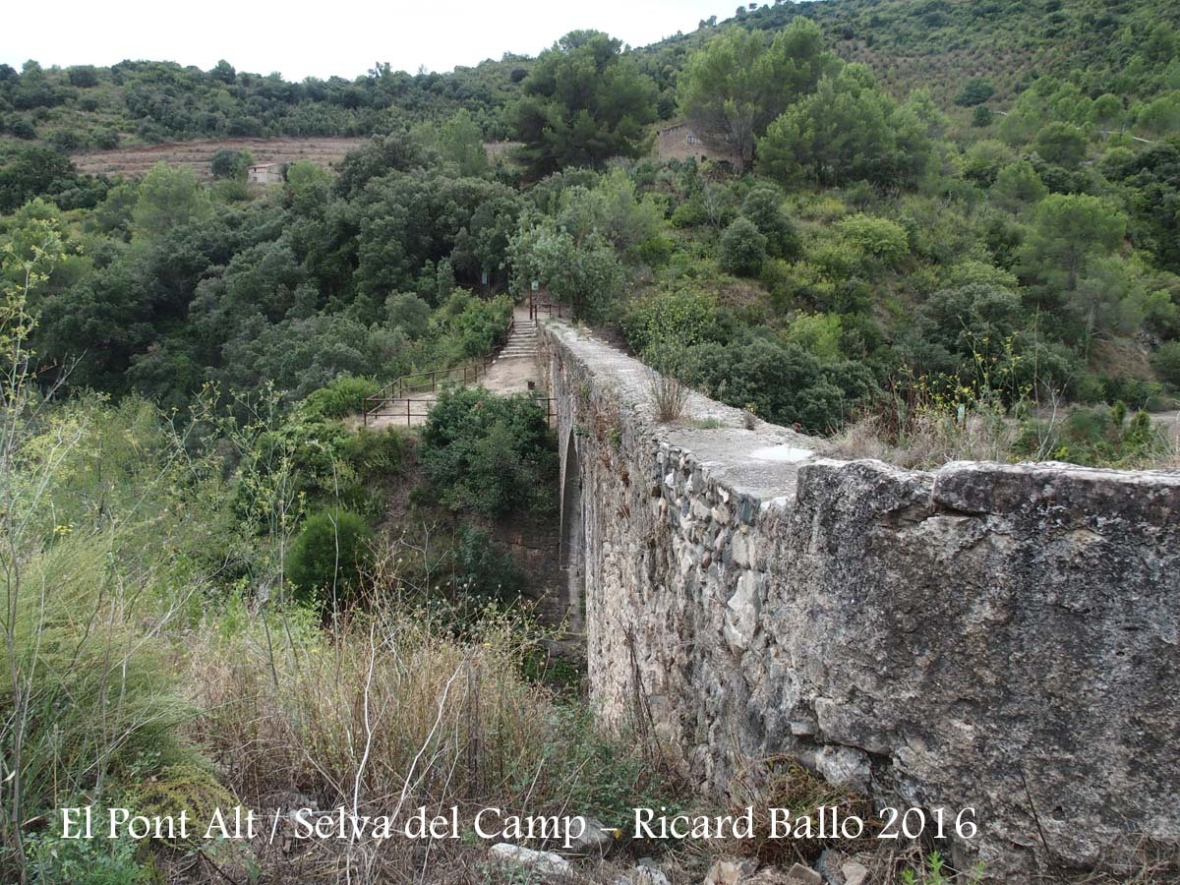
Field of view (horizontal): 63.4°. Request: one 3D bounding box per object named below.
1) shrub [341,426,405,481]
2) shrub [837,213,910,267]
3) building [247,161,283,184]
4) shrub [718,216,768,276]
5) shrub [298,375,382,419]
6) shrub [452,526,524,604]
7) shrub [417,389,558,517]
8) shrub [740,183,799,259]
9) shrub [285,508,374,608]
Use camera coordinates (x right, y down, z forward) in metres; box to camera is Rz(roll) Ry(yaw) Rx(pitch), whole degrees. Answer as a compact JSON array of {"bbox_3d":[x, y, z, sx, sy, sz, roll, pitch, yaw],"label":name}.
[{"bbox_3d":[-7.951,0.379,35.000,2.380,1.980,1.900,0,8,0],"label":"shrub"},{"bbox_3d":[19.254,-13.762,65.000,4.960,3.680,4.210,0,8,0],"label":"shrub"},{"bbox_3d":[-78.199,-64.929,230.000,5.600,5.200,5.900,3,8,21],"label":"building"},{"bbox_3d":[9.933,-12.744,62.000,3.190,3.760,3.030,0,8,0],"label":"shrub"},{"bbox_3d":[-10.135,-1.805,38.500,3.330,1.870,2.500,0,8,0],"label":"shrub"},{"bbox_3d":[-3.466,4.169,32.500,2.410,2.630,2.050,0,8,0],"label":"shrub"},{"bbox_3d":[-3.661,0.333,34.000,4.830,4.460,3.870,0,8,0],"label":"shrub"},{"bbox_3d":[12.667,-15.497,67.000,4.280,5.010,4.070,0,8,0],"label":"shrub"},{"bbox_3d":[-8.175,3.632,30.000,2.780,3.090,2.640,0,8,0],"label":"shrub"}]

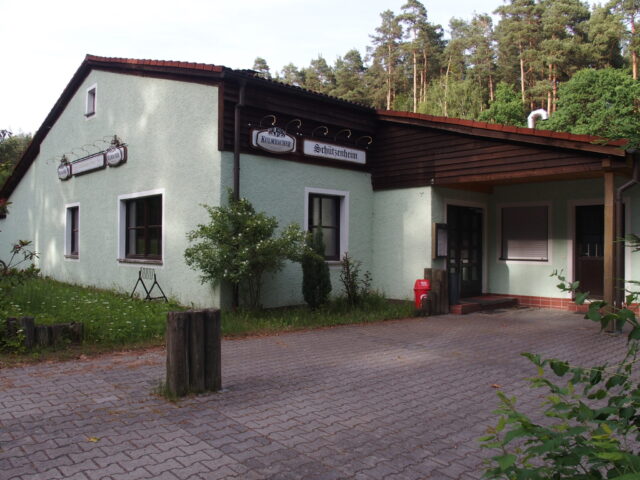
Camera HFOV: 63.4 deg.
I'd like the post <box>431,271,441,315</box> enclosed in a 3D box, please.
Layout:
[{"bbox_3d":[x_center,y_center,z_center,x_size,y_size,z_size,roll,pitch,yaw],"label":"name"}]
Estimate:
[{"bbox_3d":[2.427,1.086,10.850,0.180,0.904,0.180,0,0,0],"label":"post"}]

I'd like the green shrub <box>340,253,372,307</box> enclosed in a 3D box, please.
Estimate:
[{"bbox_3d":[0.775,0.873,11.300,0.680,1.200,0.600,1,-1,-44],"label":"green shrub"}]

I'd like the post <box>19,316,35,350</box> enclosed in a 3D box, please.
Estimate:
[{"bbox_3d":[-3.477,1.101,6.150,0.170,0.375,0.170,0,0,0],"label":"post"}]

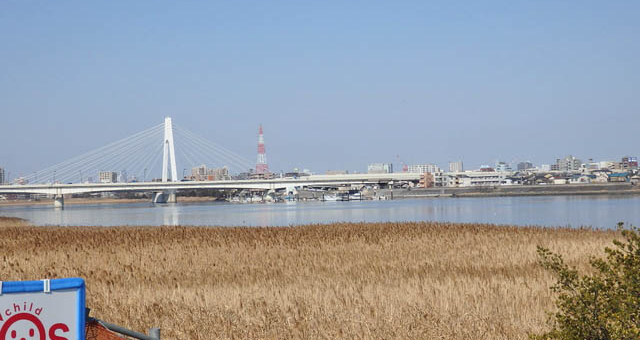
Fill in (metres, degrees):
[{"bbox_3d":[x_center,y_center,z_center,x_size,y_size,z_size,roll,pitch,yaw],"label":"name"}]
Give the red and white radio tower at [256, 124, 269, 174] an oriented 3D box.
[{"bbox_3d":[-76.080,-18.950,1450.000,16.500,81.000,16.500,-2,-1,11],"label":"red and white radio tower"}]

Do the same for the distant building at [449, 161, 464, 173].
[{"bbox_3d":[209.190,6.440,1700.000,20.500,36.000,15.000,-1,-1,7],"label":"distant building"}]

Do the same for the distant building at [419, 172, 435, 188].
[{"bbox_3d":[71.660,7.720,745.000,7.000,12.200,8.000,-2,-1,30],"label":"distant building"}]

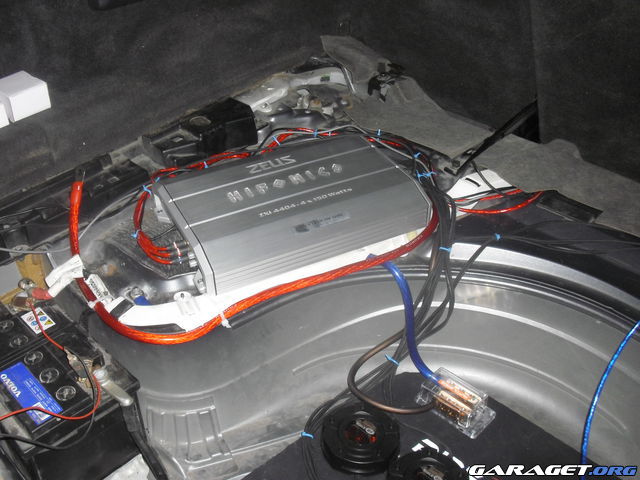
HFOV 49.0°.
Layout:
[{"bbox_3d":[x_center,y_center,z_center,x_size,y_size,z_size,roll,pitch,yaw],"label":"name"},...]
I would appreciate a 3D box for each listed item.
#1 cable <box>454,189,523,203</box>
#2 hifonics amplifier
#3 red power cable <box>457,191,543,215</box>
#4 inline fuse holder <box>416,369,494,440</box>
[{"bbox_3d":[0.280,-0.076,1.161,0.125,0.014,0.018,-10,39,-13],"label":"cable"},{"bbox_3d":[-0.048,-0.065,1.110,0.385,0.060,0.262,-17,41,-22],"label":"hifonics amplifier"},{"bbox_3d":[0.297,-0.061,1.140,0.150,0.020,0.033,-12,39,-16],"label":"red power cable"},{"bbox_3d":[0.196,0.224,0.991,0.094,0.032,0.062,30,46,32],"label":"inline fuse holder"}]

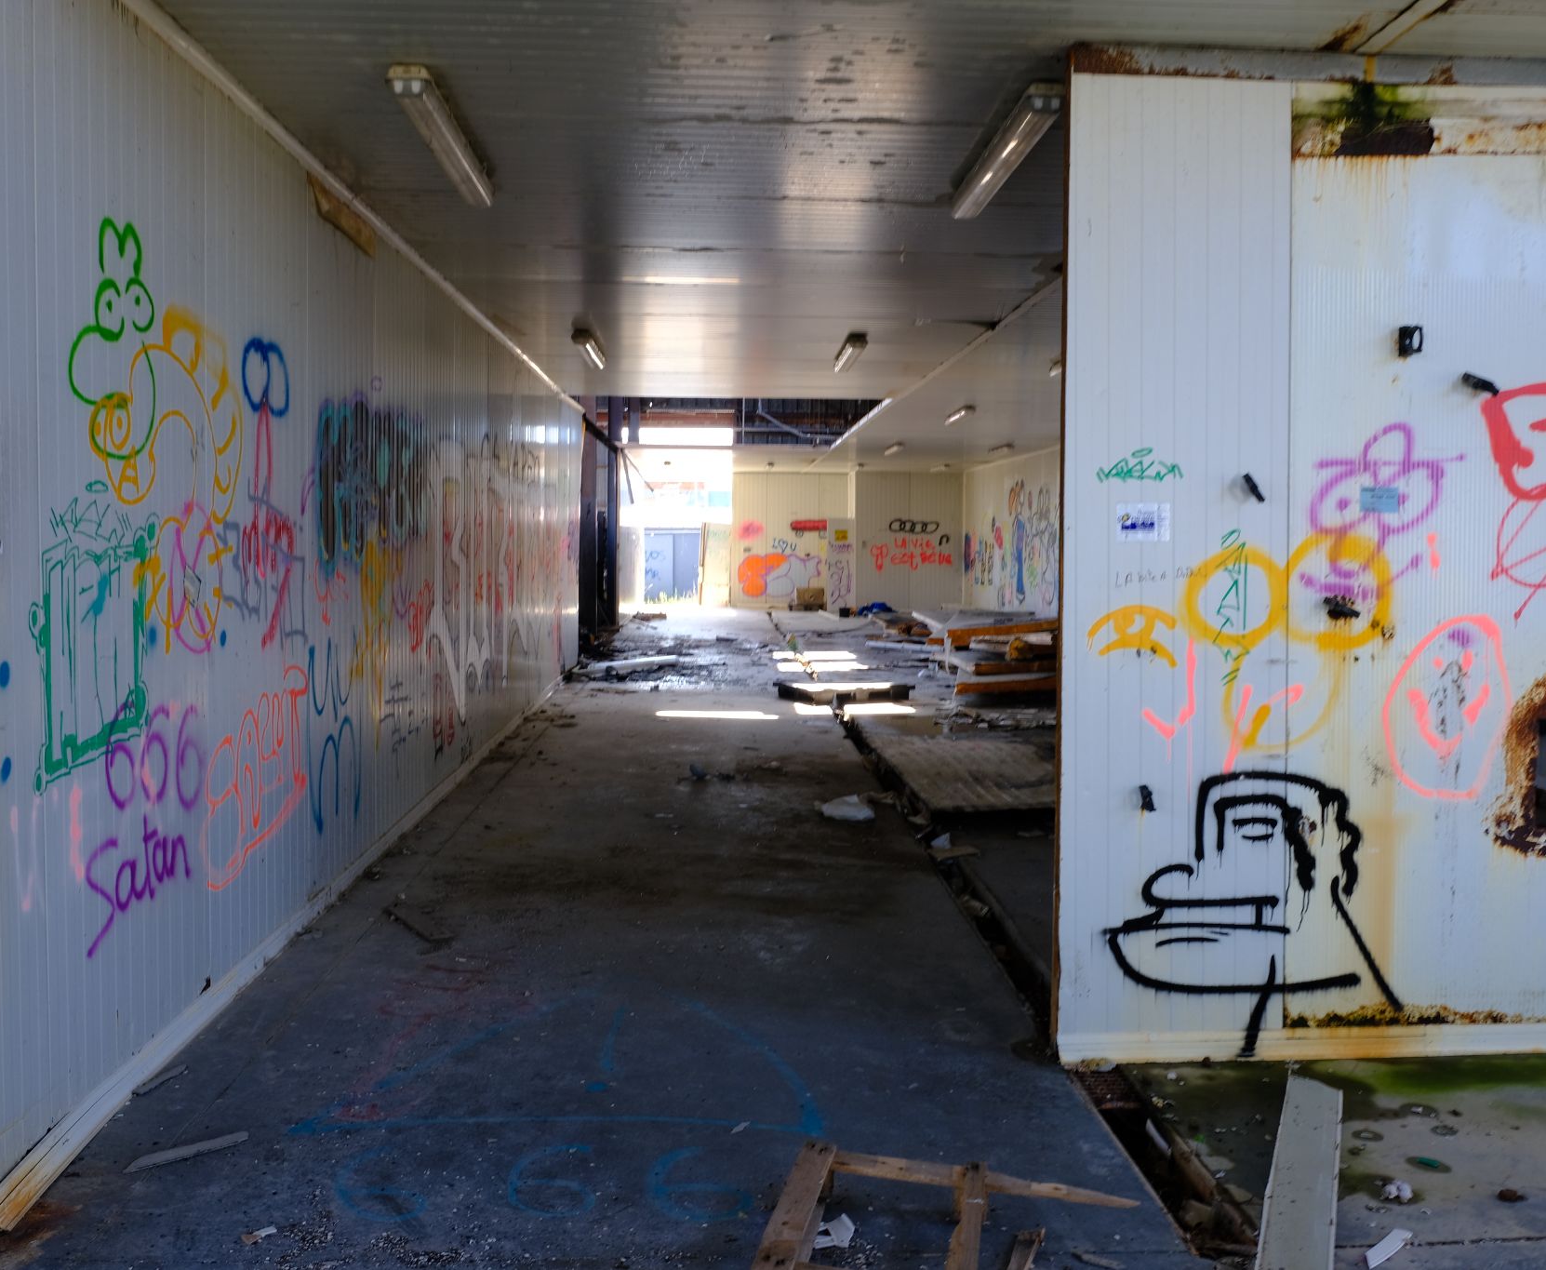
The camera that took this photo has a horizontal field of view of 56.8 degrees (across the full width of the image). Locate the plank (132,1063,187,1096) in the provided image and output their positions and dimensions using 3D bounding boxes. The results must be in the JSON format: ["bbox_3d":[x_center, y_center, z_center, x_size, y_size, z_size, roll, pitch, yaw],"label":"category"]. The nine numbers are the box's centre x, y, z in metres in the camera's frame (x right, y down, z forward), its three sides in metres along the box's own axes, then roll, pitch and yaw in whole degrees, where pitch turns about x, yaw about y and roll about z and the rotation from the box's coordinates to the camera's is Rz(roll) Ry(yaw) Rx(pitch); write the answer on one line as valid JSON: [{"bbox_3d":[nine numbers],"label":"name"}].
[{"bbox_3d":[-1.779,1.293,4.150,0.037,0.015,0.210,2,4,20],"label":"plank"}]

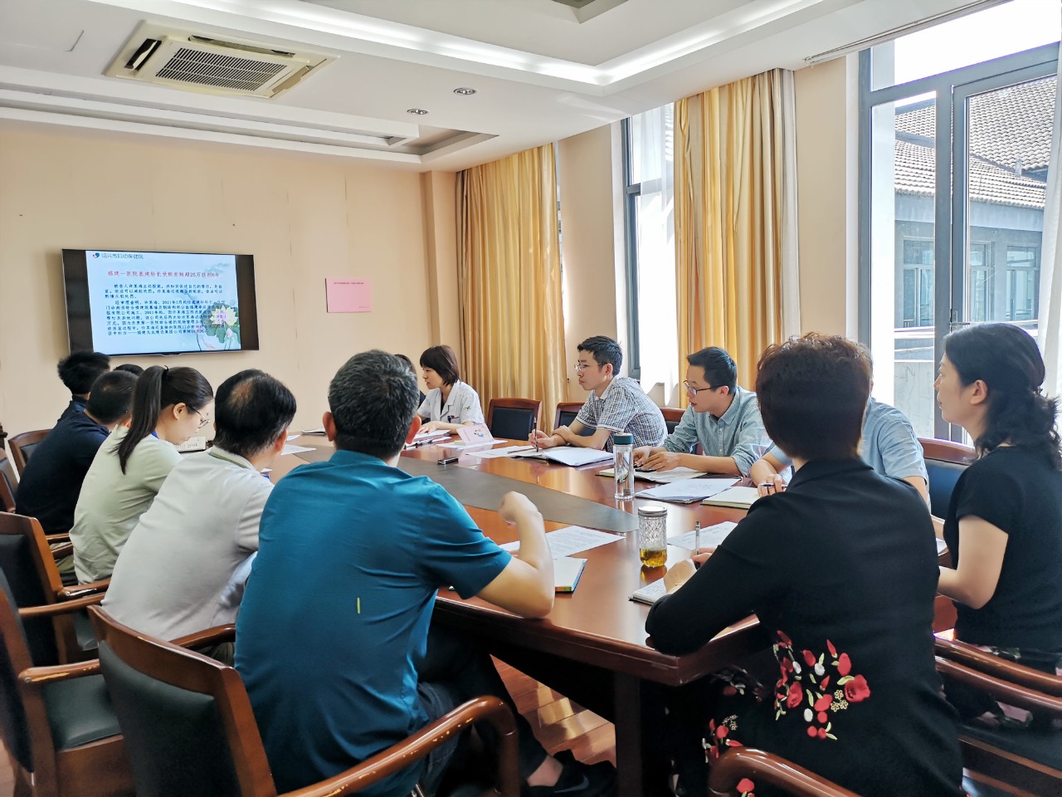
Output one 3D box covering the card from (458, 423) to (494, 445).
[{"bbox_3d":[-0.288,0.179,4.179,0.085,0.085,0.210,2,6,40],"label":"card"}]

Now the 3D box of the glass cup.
[{"bbox_3d":[0.282,0.317,1.936,0.070,0.136,0.070,-2,5,0],"label":"glass cup"}]

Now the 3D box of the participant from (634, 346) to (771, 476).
[{"bbox_3d":[0.813,0.396,3.304,0.760,1.220,0.580,-7,6,-43],"label":"participant"}]

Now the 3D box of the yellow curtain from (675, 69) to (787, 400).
[{"bbox_3d":[1.349,-0.636,5.518,0.140,2.800,0.860,-6,6,-37],"label":"yellow curtain"}]

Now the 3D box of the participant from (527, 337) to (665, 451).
[{"bbox_3d":[0.341,0.337,3.946,0.760,1.270,0.540,-4,5,-24],"label":"participant"}]

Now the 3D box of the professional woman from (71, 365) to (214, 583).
[{"bbox_3d":[-1.165,0.504,2.767,0.760,1.240,0.500,-6,6,-37],"label":"professional woman"}]

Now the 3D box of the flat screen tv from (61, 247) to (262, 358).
[{"bbox_3d":[-2.829,-0.728,6.438,1.375,0.790,0.080,-6,6,-37],"label":"flat screen tv"}]

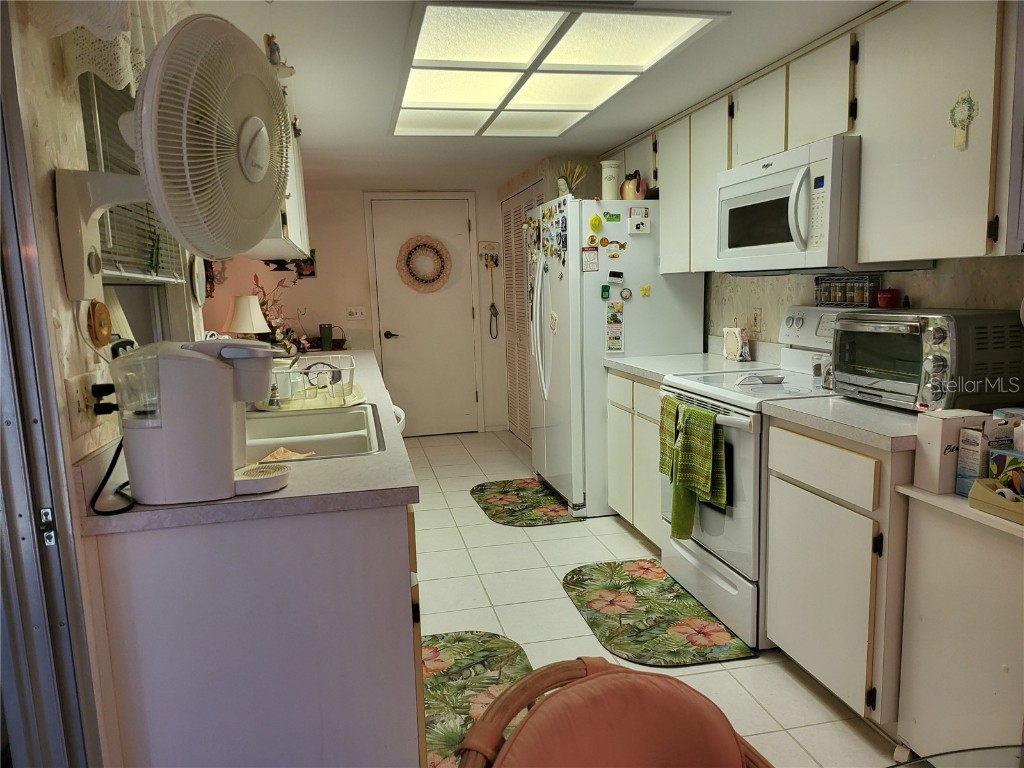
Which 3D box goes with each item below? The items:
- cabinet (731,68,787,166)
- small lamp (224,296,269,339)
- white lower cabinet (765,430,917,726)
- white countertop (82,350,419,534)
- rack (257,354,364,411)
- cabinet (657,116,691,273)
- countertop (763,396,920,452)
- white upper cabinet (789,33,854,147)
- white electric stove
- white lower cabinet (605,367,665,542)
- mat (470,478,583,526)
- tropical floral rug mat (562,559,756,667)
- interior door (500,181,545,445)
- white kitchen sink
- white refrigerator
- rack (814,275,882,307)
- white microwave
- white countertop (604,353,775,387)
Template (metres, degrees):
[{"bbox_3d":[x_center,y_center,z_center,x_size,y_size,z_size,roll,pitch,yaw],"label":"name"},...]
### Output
[{"bbox_3d":[1.117,-1.043,2.830,0.310,0.330,0.375,-3,8,-12],"label":"cabinet"},{"bbox_3d":[-1.893,-0.427,5.095,0.290,0.400,0.290,-3,8,-12],"label":"small lamp"},{"bbox_3d":[1.187,0.548,2.167,0.610,0.868,0.555,-3,8,-12],"label":"white lower cabinet"},{"bbox_3d":[-0.862,0.027,3.028,0.623,0.040,3.413,-3,8,-12],"label":"white countertop"},{"bbox_3d":[-0.769,-0.015,2.719,0.390,0.134,0.540,-3,8,-12],"label":"rack"},{"bbox_3d":[0.957,-0.939,3.609,0.310,0.740,0.375,-3,8,-12],"label":"cabinet"},{"bbox_3d":[1.171,0.097,2.071,0.630,0.039,0.580,-3,8,-12],"label":"countertop"},{"bbox_3d":[1.197,-0.996,2.474,0.310,0.330,0.360,-3,8,-12],"label":"white upper cabinet"},{"bbox_3d":[1.016,0.292,2.760,0.680,1.152,0.763,-3,8,-12],"label":"white electric stove"},{"bbox_3d":[0.887,0.348,3.529,0.612,0.832,0.765,-3,8,-12],"label":"white lower cabinet"},{"bbox_3d":[0.056,0.710,4.364,0.547,0.012,0.955,-3,8,-12],"label":"mat"},{"bbox_3d":[0.510,0.875,2.794,0.485,0.010,0.885,-3,8,-12],"label":"tropical floral rug mat"},{"bbox_3d":[0.098,-0.495,5.598,0.040,1.992,1.280,-3,8,-12],"label":"interior door"},{"bbox_3d":[-0.622,0.214,2.009,0.507,0.183,0.795,-3,8,-12],"label":"white kitchen sink"},{"bbox_3d":[0.576,-0.182,4.291,0.825,1.705,0.915,-3,8,-12],"label":"white refrigerator"},{"bbox_3d":[1.296,-0.353,2.718,0.060,0.118,0.295,-3,8,-12],"label":"rack"},{"bbox_3d":[1.119,-0.631,2.678,0.430,0.428,0.754,-3,8,-12],"label":"white microwave"},{"bbox_3d":[0.868,-0.084,3.472,0.630,0.040,0.770,-3,8,-12],"label":"white countertop"}]

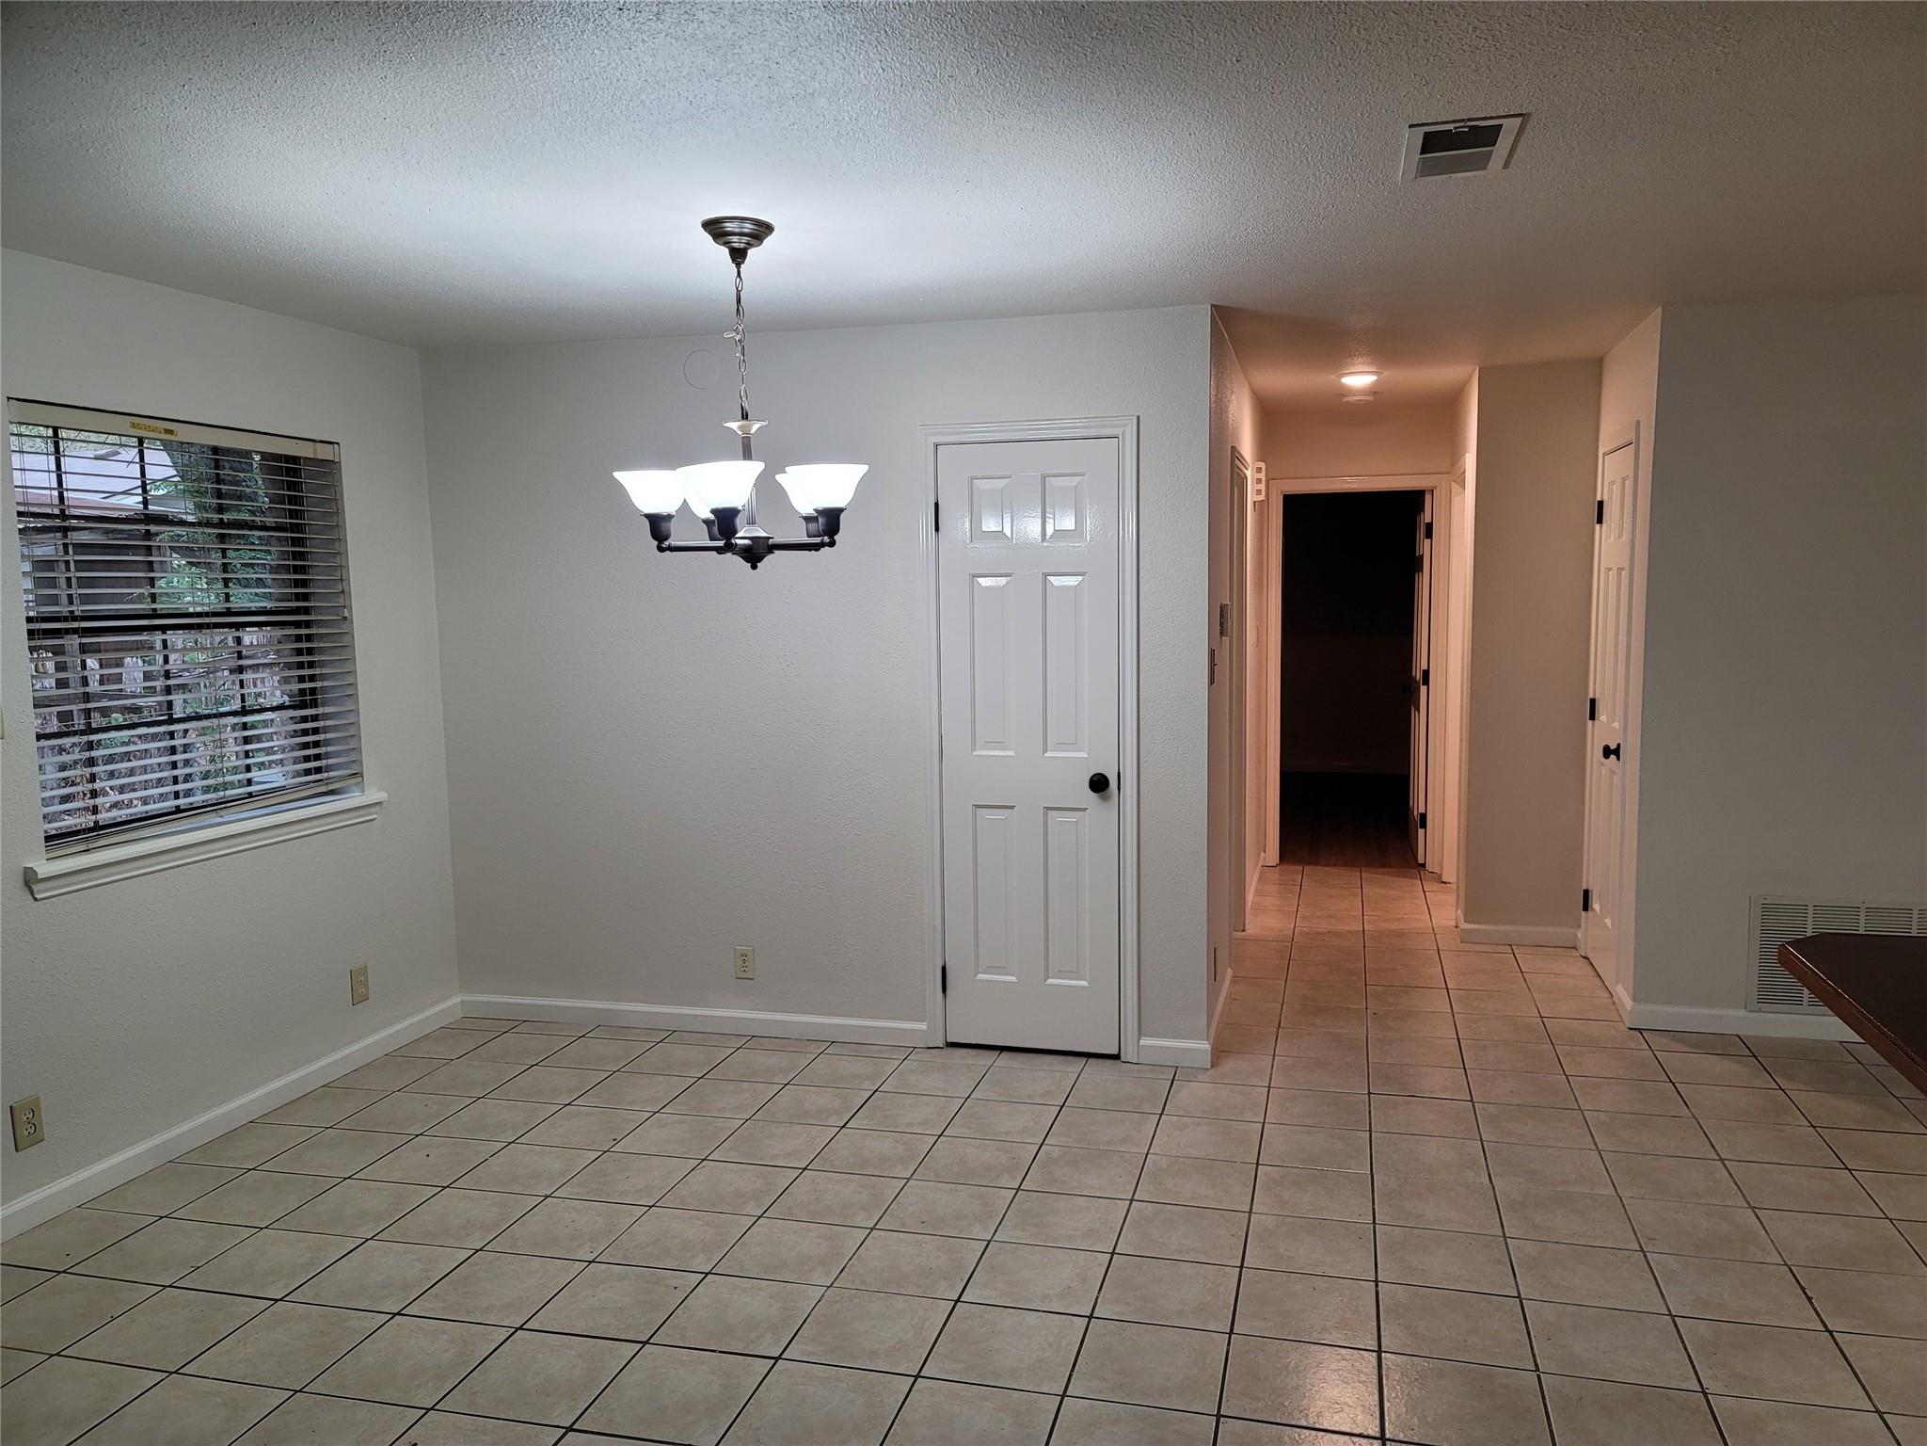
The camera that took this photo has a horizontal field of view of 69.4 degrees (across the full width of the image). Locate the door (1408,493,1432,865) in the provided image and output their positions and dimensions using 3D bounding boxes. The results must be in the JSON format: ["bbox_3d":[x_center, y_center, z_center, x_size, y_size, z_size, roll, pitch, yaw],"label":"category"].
[{"bbox_3d":[2.599,-0.265,7.904,0.036,2.030,0.762,0,6,15],"label":"door"}]

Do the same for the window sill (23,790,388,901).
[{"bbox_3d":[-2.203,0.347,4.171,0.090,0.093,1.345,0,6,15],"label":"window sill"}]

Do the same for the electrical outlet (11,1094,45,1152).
[{"bbox_3d":[-2.380,1.013,3.539,0.008,0.121,0.079,0,6,15],"label":"electrical outlet"}]

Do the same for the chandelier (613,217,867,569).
[{"bbox_3d":[-0.540,-0.780,3.353,0.615,0.815,0.615,-2,6,-8],"label":"chandelier"}]

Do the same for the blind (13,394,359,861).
[{"bbox_3d":[-2.251,-0.285,4.120,0.055,1.165,1.200,0,6,15],"label":"blind"}]

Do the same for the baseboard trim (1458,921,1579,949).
[{"bbox_3d":[2.388,0.915,5.987,0.466,0.083,0.014,0,6,15],"label":"baseboard trim"}]

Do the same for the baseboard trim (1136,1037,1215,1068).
[{"bbox_3d":[0.698,1.086,4.576,0.234,0.084,0.014,0,6,15],"label":"baseboard trim"}]

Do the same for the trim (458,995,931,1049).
[{"bbox_3d":[-1.008,1.076,5.040,1.835,0.083,0.014,0,6,15],"label":"trim"}]

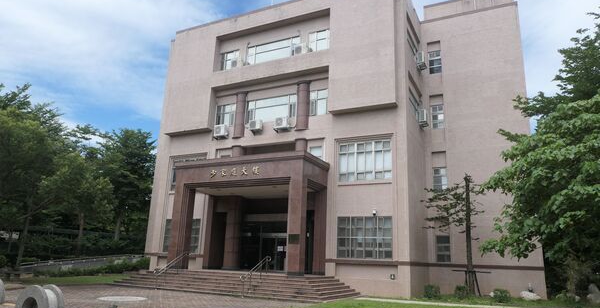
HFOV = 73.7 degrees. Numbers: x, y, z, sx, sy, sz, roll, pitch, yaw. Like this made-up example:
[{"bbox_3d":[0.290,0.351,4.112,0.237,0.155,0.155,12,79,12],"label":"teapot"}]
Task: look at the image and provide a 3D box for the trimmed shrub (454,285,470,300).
[{"bbox_3d":[7.696,6.565,19.001,0.700,0.680,0.700,-5,-16,26],"label":"trimmed shrub"}]

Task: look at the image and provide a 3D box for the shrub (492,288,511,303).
[{"bbox_3d":[9.372,6.568,18.635,0.780,0.620,0.780,-5,-16,26],"label":"shrub"}]

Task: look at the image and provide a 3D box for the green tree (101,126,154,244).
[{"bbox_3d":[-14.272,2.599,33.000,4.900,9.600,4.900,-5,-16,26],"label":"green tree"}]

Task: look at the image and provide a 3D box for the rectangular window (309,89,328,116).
[{"bbox_3d":[1.107,-2.975,23.315,1.400,1.559,0.130,-5,-16,26],"label":"rectangular window"}]

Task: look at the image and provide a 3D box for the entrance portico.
[{"bbox_3d":[-2.886,3.388,21.724,8.269,5.735,3.128,-5,-16,26],"label":"entrance portico"}]

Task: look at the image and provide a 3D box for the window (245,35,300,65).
[{"bbox_3d":[-1.831,-6.699,26.415,4.094,1.456,0.150,-5,-16,26],"label":"window"}]

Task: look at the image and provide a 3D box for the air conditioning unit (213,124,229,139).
[{"bbox_3d":[-5.016,-1.470,25.559,0.800,0.660,0.330,-5,-16,26],"label":"air conditioning unit"}]

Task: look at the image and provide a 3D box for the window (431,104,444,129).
[{"bbox_3d":[9.097,-2.418,26.308,0.800,1.659,0.139,-5,-16,26],"label":"window"}]

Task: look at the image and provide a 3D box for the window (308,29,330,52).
[{"bbox_3d":[1.277,-6.765,24.216,1.420,1.380,0.130,-5,-16,26],"label":"window"}]

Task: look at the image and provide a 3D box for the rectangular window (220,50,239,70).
[{"bbox_3d":[-4.795,-6.295,27.245,1.520,1.380,0.130,-5,-16,26],"label":"rectangular window"}]

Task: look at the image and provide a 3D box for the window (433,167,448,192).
[{"bbox_3d":[8.416,1.529,23.979,0.830,1.480,0.130,-5,-16,26],"label":"window"}]

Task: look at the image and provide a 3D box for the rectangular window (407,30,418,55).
[{"bbox_3d":[7.172,-6.689,25.537,0.128,1.624,3.538,-5,-16,26],"label":"rectangular window"}]

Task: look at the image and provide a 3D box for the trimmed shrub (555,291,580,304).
[{"bbox_3d":[13.301,7.077,19.876,1.137,0.626,1.044,-5,-16,26],"label":"trimmed shrub"}]

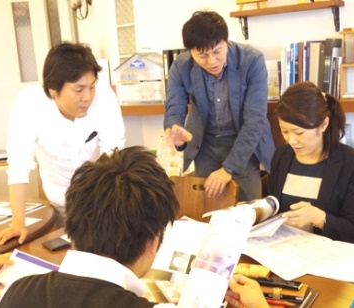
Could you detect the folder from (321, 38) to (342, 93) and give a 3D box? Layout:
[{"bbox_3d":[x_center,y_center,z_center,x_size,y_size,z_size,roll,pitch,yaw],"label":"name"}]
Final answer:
[{"bbox_3d":[0.853,-0.465,2.800,0.045,0.315,0.240,7,15,26],"label":"folder"}]

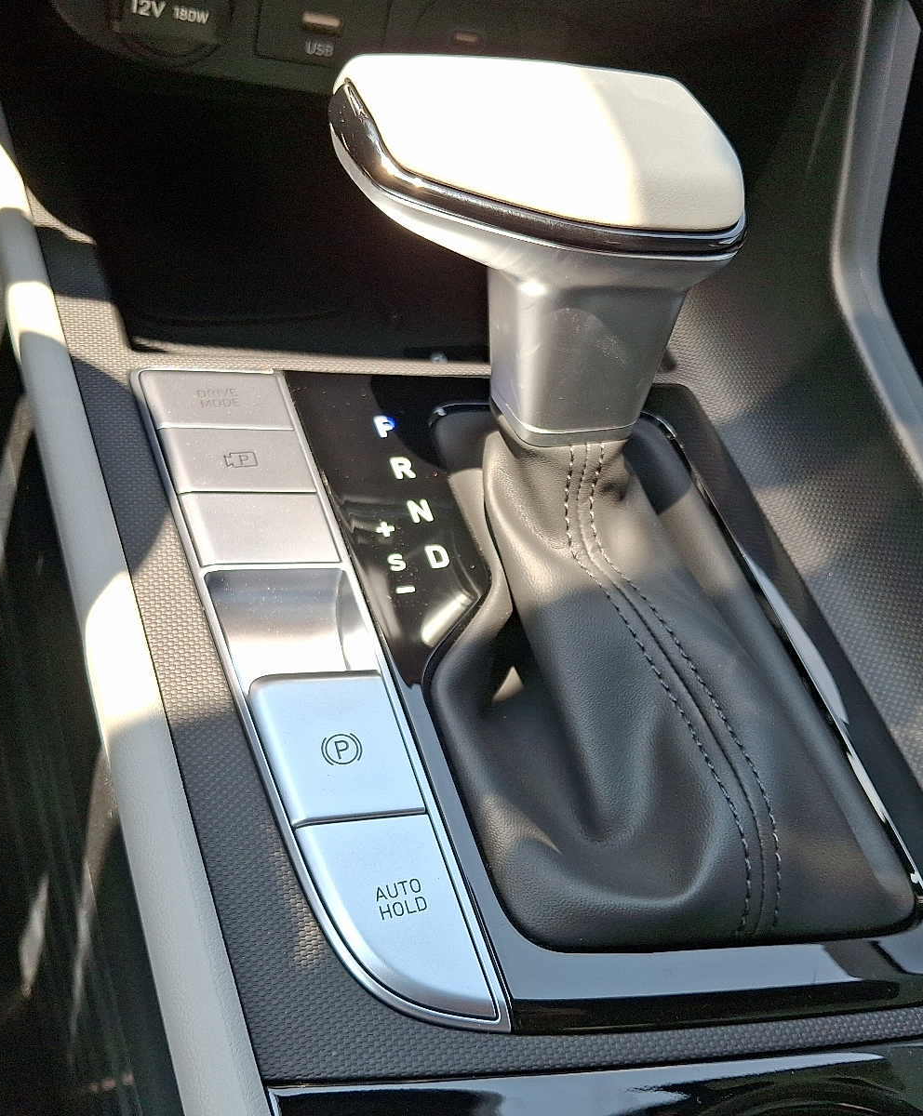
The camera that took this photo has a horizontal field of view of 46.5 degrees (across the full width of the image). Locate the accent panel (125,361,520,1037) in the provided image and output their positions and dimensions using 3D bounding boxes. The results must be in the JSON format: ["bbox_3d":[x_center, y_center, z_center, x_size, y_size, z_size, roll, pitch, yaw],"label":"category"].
[{"bbox_3d":[-0.039,0.023,0.241,0.042,0.014,0.176,-7,57,-24],"label":"accent panel"}]

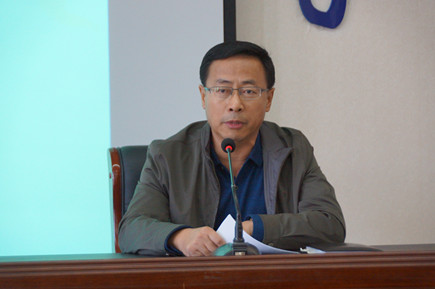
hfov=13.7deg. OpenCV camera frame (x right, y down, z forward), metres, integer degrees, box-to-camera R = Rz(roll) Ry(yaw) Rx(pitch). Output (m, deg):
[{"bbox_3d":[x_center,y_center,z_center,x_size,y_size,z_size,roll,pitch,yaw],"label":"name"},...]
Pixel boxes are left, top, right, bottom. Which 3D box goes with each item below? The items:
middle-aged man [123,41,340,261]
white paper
[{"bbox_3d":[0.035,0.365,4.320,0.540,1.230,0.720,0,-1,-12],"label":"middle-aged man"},{"bbox_3d":[0.090,0.206,4.150,0.200,0.085,0.210,0,-1,-12],"label":"white paper"}]

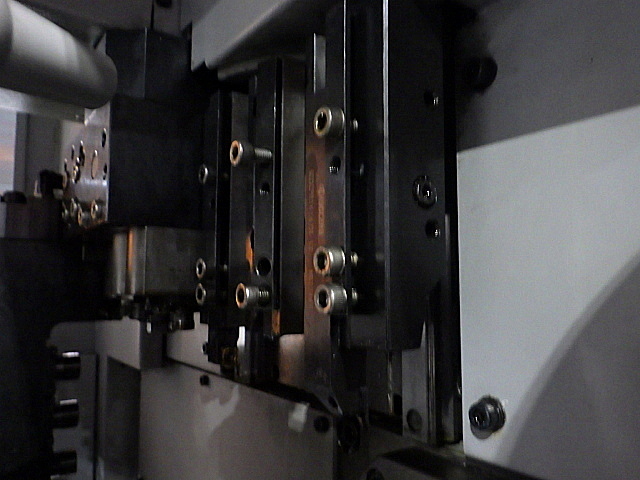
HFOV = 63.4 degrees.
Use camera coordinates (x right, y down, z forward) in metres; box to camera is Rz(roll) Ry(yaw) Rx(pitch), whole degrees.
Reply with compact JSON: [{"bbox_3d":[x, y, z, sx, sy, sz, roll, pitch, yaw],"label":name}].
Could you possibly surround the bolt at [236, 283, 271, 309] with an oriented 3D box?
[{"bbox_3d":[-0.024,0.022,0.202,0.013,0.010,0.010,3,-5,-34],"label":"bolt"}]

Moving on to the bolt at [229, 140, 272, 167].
[{"bbox_3d":[-0.027,-0.033,0.204,0.015,0.010,0.010,3,-5,-34],"label":"bolt"}]

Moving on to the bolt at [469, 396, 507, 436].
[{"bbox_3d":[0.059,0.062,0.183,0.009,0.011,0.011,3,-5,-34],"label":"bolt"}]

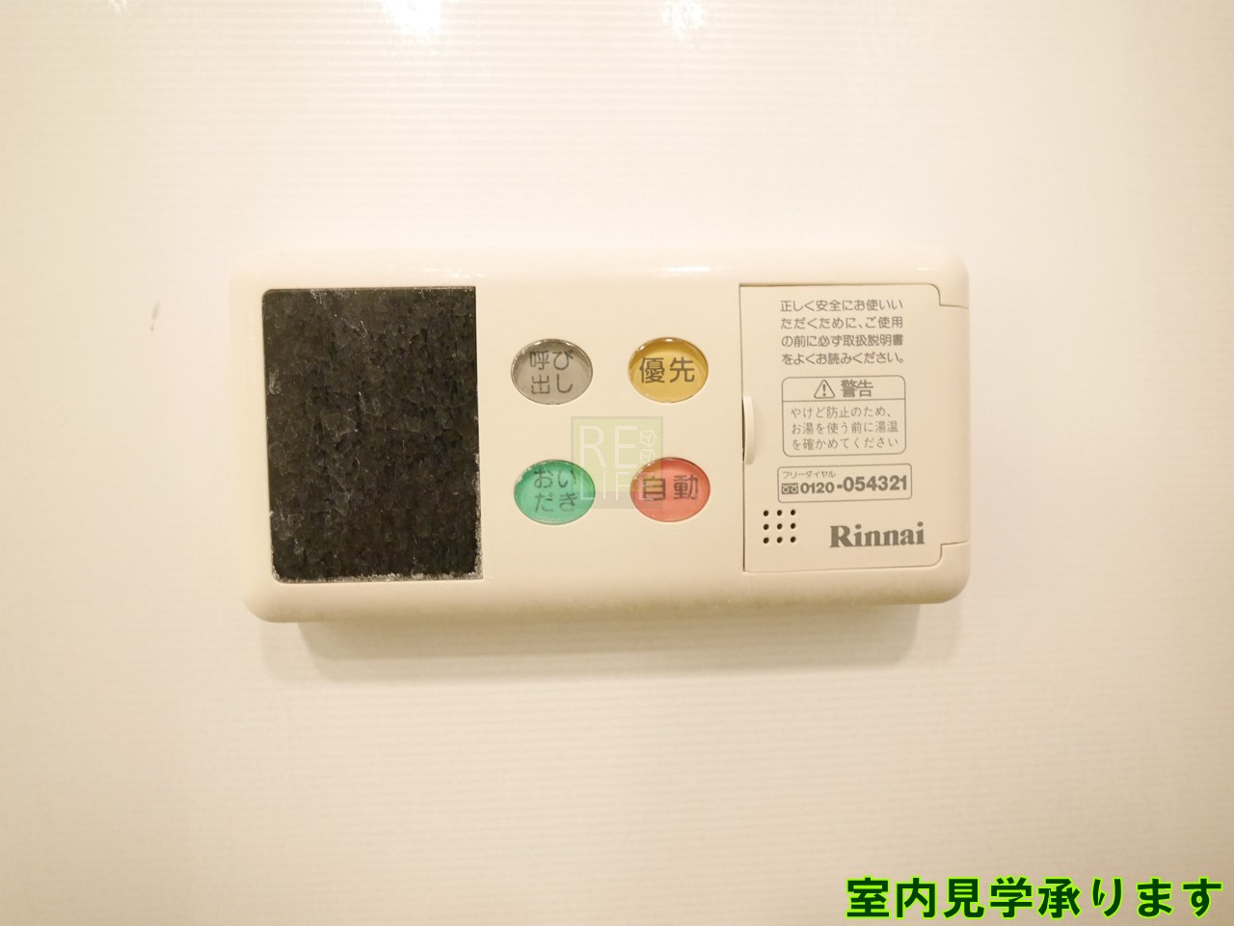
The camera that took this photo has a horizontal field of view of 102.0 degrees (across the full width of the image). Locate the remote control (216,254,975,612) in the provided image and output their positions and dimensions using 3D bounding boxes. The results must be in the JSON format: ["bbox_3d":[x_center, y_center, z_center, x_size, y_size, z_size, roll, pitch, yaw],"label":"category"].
[{"bbox_3d":[-0.002,-0.008,0.134,0.185,0.092,0.025,-1,1,-2],"label":"remote control"}]

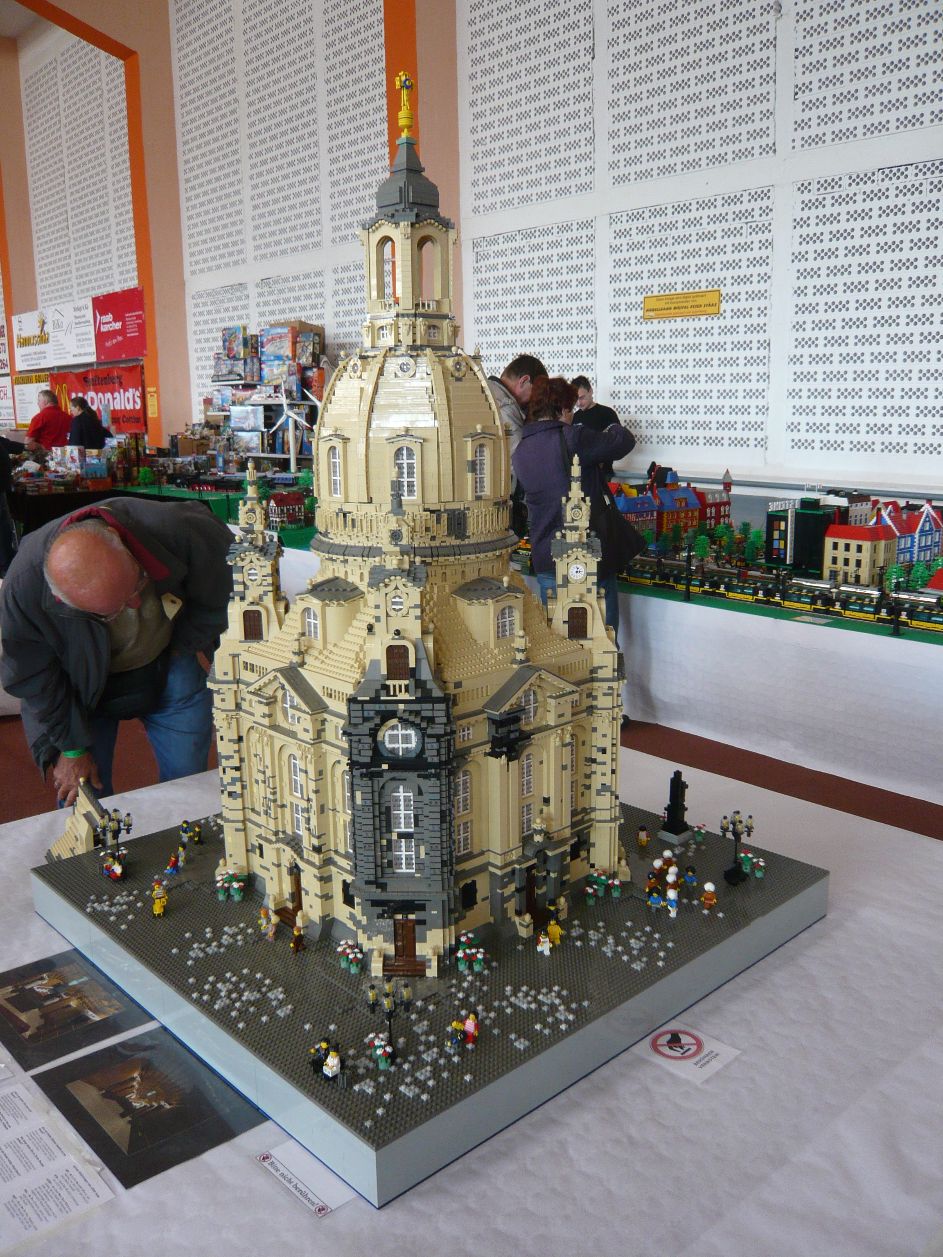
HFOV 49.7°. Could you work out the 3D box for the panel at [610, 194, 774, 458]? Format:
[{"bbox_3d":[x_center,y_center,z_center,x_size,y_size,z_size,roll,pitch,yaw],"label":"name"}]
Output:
[{"bbox_3d":[1.703,-2.376,8.051,0.080,1.900,1.550,-11,16,-40],"label":"panel"}]

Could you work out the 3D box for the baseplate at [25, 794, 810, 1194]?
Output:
[{"bbox_3d":[-0.084,0.482,1.855,1.024,0.079,1.024,-11,15,-42],"label":"baseplate"}]

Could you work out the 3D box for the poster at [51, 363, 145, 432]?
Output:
[{"bbox_3d":[-6.332,-3.815,17.043,0.040,1.020,3.950,-11,16,-40],"label":"poster"}]

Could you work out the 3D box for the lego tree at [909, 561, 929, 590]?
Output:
[{"bbox_3d":[1.934,-0.221,4.400,0.090,0.140,0.090,-11,16,-40],"label":"lego tree"}]

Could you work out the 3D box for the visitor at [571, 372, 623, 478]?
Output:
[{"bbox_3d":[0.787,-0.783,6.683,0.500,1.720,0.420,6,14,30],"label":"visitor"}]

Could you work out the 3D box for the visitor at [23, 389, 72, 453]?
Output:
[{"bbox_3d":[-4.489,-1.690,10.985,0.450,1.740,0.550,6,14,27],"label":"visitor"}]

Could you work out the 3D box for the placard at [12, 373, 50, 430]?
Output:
[{"bbox_3d":[-8.332,-4.289,19.266,0.040,1.010,1.970,-11,16,-40],"label":"placard"}]

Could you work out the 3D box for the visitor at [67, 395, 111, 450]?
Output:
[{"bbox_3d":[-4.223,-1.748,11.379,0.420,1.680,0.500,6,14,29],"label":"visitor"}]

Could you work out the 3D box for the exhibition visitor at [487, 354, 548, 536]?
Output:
[{"bbox_3d":[0.200,-0.436,4.987,0.550,1.760,0.520,-8,14,-29],"label":"exhibition visitor"}]

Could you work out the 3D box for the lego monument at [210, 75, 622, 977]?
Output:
[{"bbox_3d":[-0.103,-0.219,1.754,0.645,1.335,0.680,-11,15,-42],"label":"lego monument"}]

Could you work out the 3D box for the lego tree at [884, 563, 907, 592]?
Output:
[{"bbox_3d":[1.834,-0.212,4.400,0.093,0.140,0.093,-11,16,-40],"label":"lego tree"}]

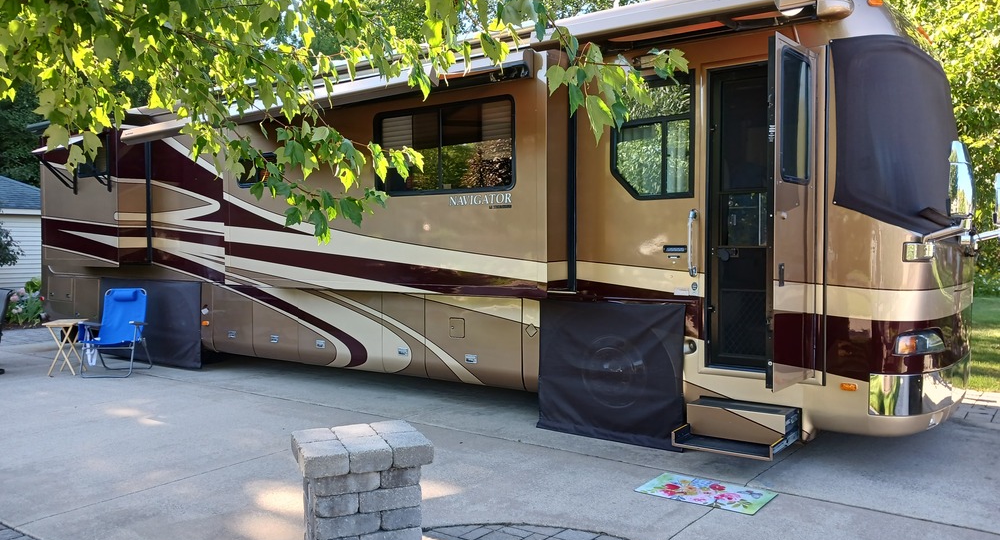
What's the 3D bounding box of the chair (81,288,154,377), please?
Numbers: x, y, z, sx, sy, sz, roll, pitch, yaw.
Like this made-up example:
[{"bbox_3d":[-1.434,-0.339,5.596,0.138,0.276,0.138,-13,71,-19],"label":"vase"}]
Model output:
[{"bbox_3d":[-4.750,0.775,9.680,0.650,1.030,0.710,0,1,-4],"label":"chair"}]

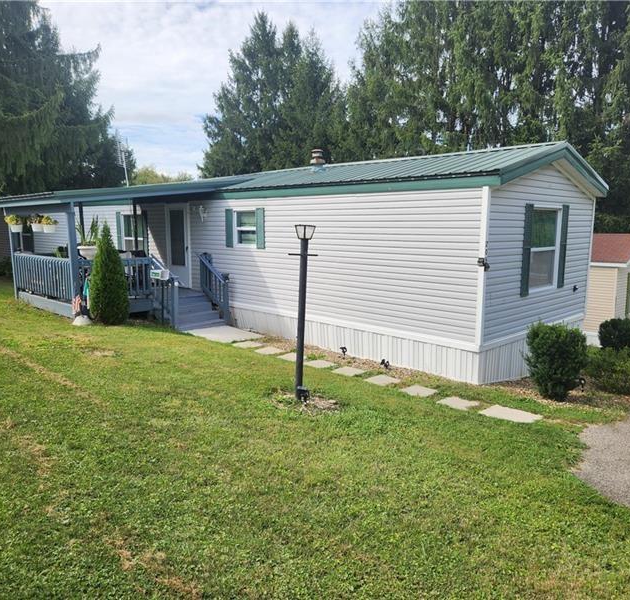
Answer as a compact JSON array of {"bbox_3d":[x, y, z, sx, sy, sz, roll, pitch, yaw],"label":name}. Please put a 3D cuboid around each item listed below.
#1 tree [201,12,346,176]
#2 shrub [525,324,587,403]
[{"bbox_3d":[-2.749,-9.592,34.910,10.000,17.430,9.500,0,8,-4],"label":"tree"},{"bbox_3d":[3.271,0.833,7.200,0.770,1.020,0.760,4,9,25],"label":"shrub"}]

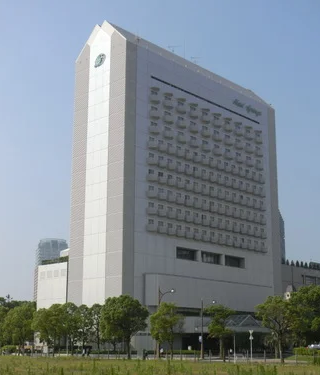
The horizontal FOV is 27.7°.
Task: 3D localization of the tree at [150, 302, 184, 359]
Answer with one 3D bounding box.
[{"bbox_3d":[0.892,17.070,77.154,4.046,6.749,4.046,0,-14,1],"label":"tree"}]

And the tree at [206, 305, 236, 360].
[{"bbox_3d":[6.677,15.965,71.247,3.352,6.085,3.352,-1,-14,5],"label":"tree"}]

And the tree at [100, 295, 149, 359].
[{"bbox_3d":[-4.793,19.101,89.007,6.500,8.530,6.500,1,-14,-3],"label":"tree"}]

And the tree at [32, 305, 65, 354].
[{"bbox_3d":[-16.724,21.724,98.913,4.980,7.730,4.980,2,-14,-9],"label":"tree"}]

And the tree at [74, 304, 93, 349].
[{"bbox_3d":[-12.816,24.032,109.986,3.350,8.350,3.350,2,-14,-6],"label":"tree"}]

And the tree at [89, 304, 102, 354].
[{"bbox_3d":[-10.538,23.811,108.977,3.160,8.270,3.160,1,-14,-5],"label":"tree"}]

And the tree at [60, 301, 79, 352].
[{"bbox_3d":[-14.583,23.276,106.994,3.590,8.410,3.590,2,-14,-7],"label":"tree"}]

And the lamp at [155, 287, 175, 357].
[{"bbox_3d":[0.825,17.300,83.036,2.690,9.100,0.400,11,-18,-39],"label":"lamp"}]

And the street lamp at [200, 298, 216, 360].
[{"bbox_3d":[7.129,20.366,93.702,2.967,8.219,0.400,11,-18,-39],"label":"street lamp"}]

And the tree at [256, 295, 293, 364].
[{"bbox_3d":[12.572,15.653,71.855,4.040,7.240,4.040,-2,-14,9],"label":"tree"}]

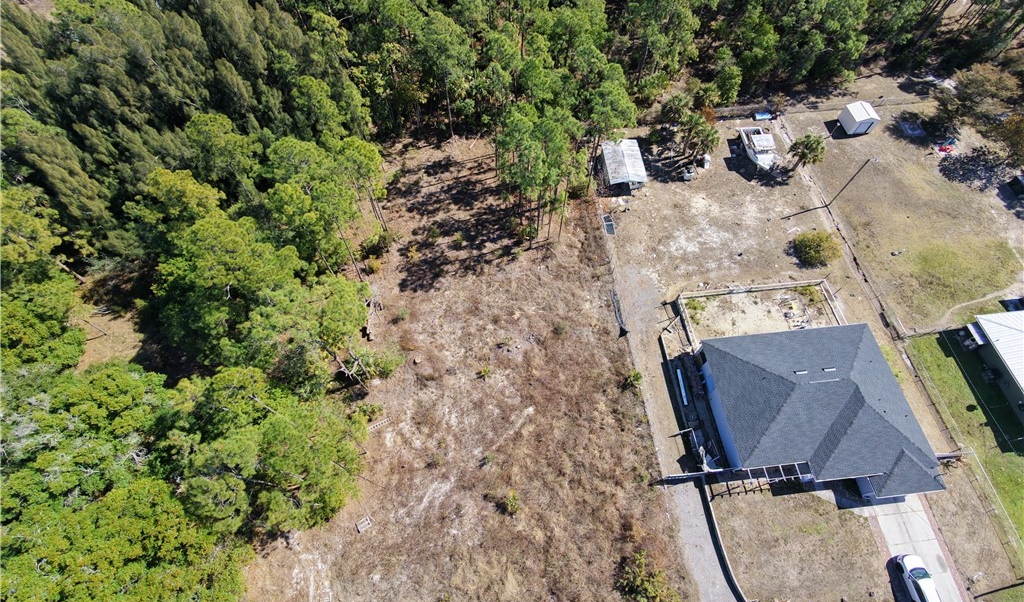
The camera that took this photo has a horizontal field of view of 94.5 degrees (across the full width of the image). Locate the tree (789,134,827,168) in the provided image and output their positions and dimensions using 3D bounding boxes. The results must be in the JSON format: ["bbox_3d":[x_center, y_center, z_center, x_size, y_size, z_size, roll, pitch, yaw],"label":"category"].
[{"bbox_3d":[34.890,-17.330,56.760,3.870,4.820,3.870,-6,62,-2],"label":"tree"}]

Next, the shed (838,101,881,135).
[{"bbox_3d":[44.760,-23.560,60.960,2.800,2.680,3.000,-7,63,-2],"label":"shed"}]

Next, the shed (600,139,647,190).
[{"bbox_3d":[13.680,-16.480,58.180,4.280,2.480,6.870,-4,62,-1],"label":"shed"}]

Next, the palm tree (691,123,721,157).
[{"bbox_3d":[22.880,-18.520,57.250,3.090,5.600,3.090,-6,62,-2],"label":"palm tree"}]

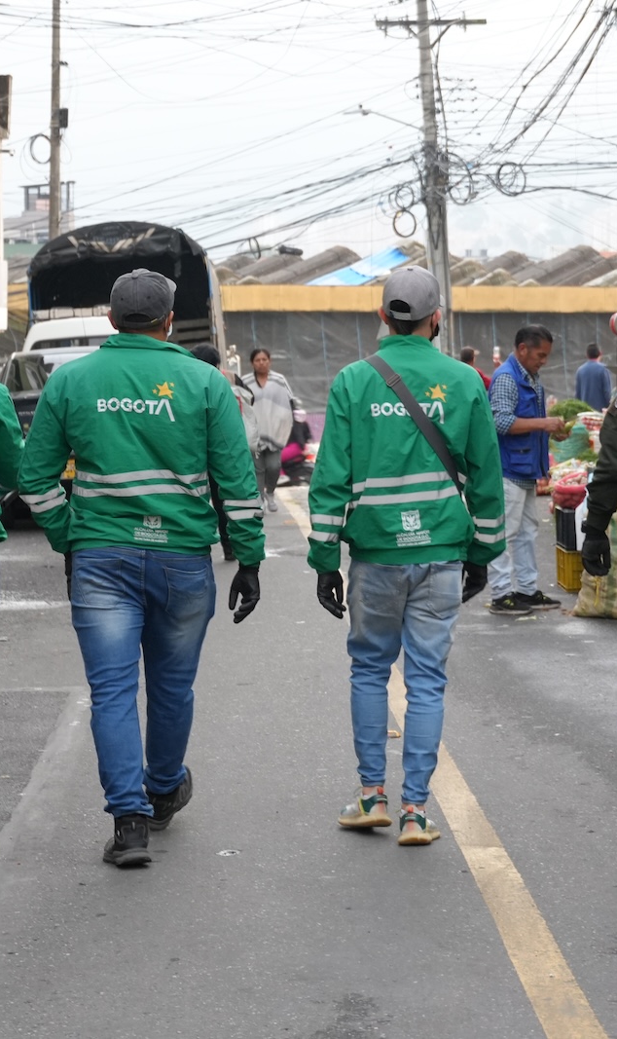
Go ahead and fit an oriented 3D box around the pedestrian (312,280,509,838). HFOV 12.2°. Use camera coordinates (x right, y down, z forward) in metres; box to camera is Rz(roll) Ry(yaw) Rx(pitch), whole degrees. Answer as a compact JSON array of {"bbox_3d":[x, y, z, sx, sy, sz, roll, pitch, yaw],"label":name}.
[{"bbox_3d":[0.301,0.095,8.900,0.600,1.750,0.520,0,3,-3],"label":"pedestrian"}]

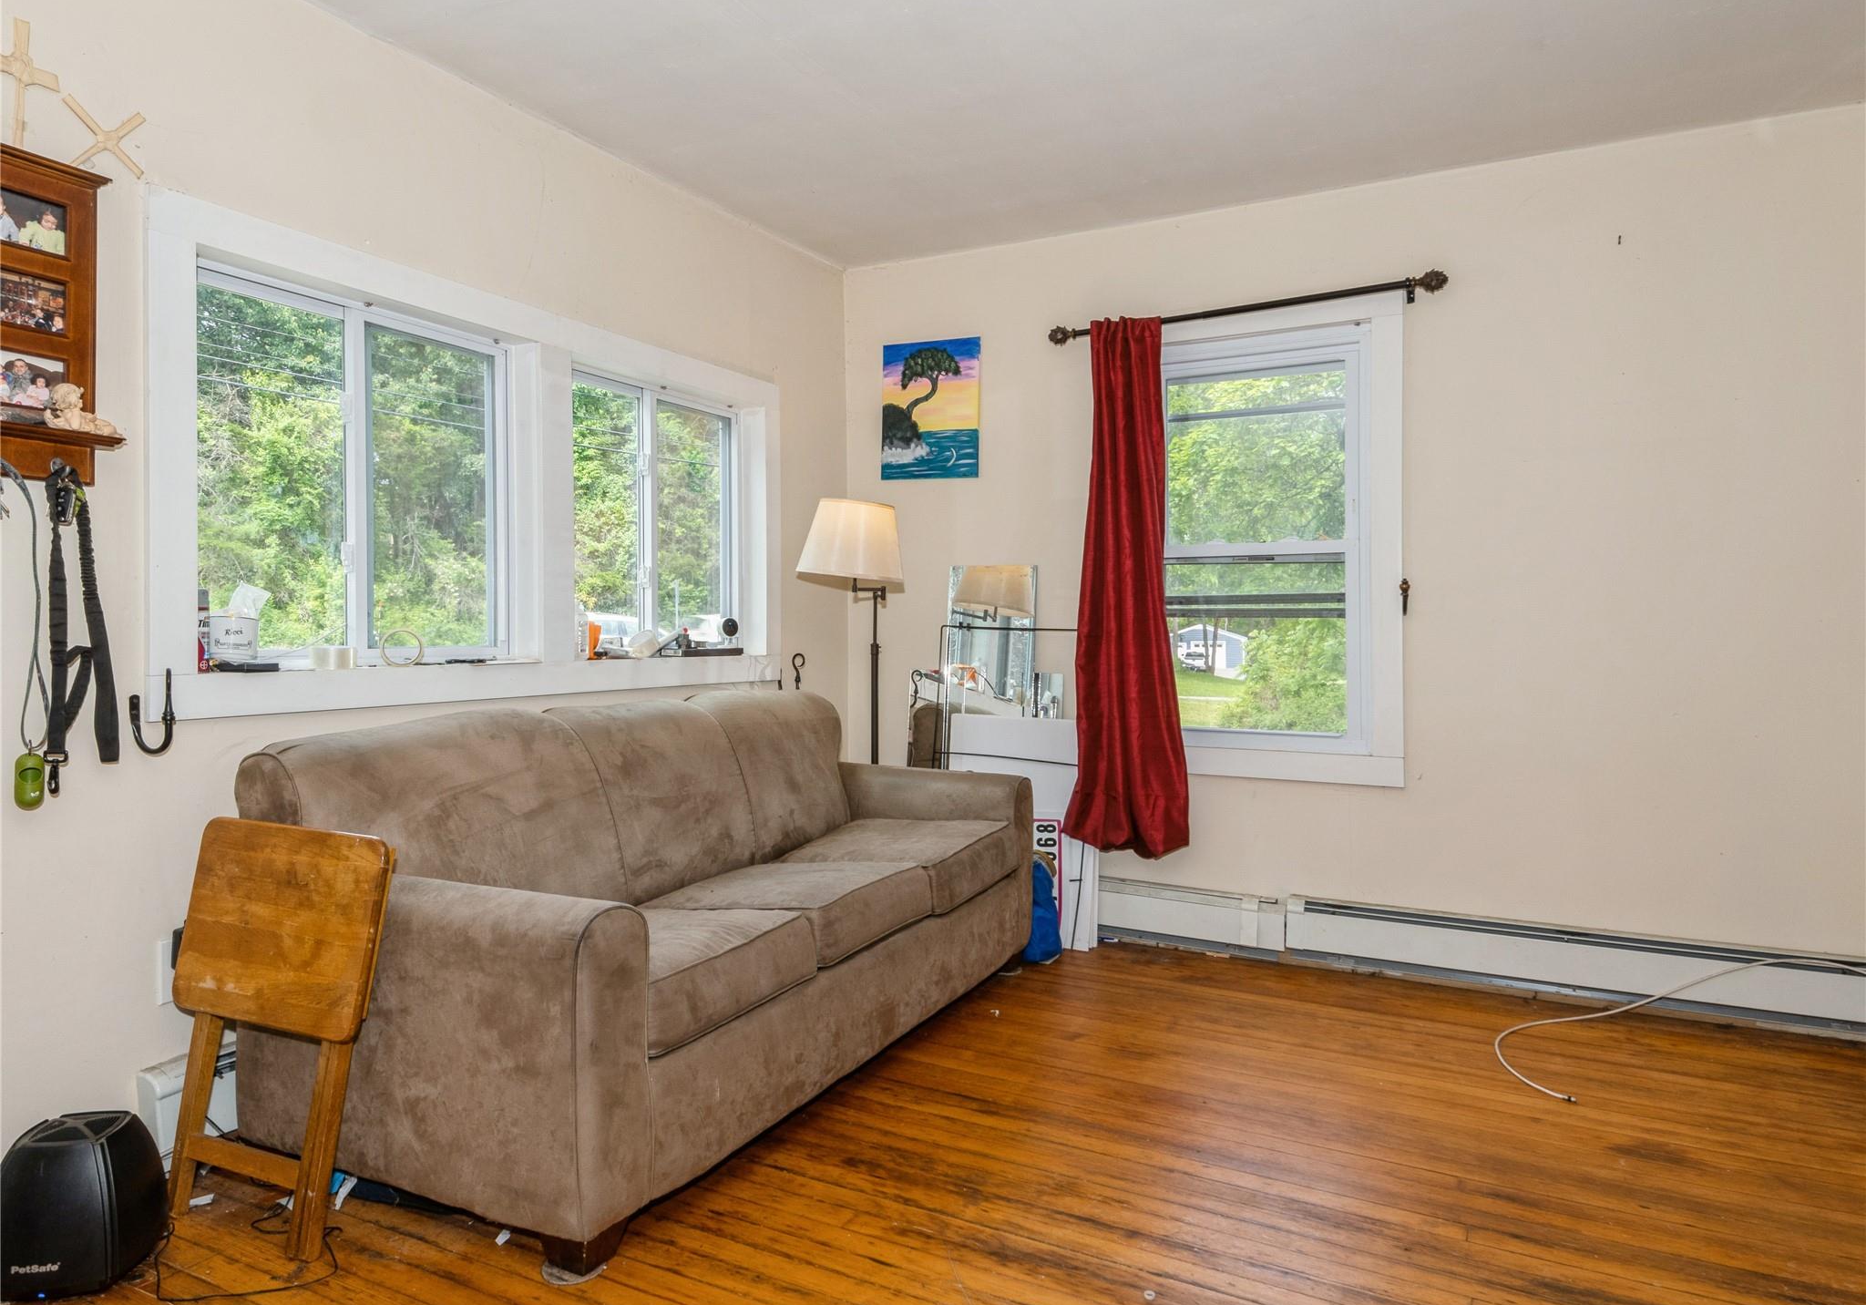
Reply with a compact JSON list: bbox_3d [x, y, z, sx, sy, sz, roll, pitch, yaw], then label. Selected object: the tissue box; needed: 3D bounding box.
[{"bbox_3d":[-1.508,-0.033,2.555,0.090,0.100,0.095,1,1,43],"label":"tissue box"}]

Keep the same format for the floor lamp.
[{"bbox_3d":[-0.230,0.234,3.969,0.366,1.489,0.449,1,1,28],"label":"floor lamp"}]

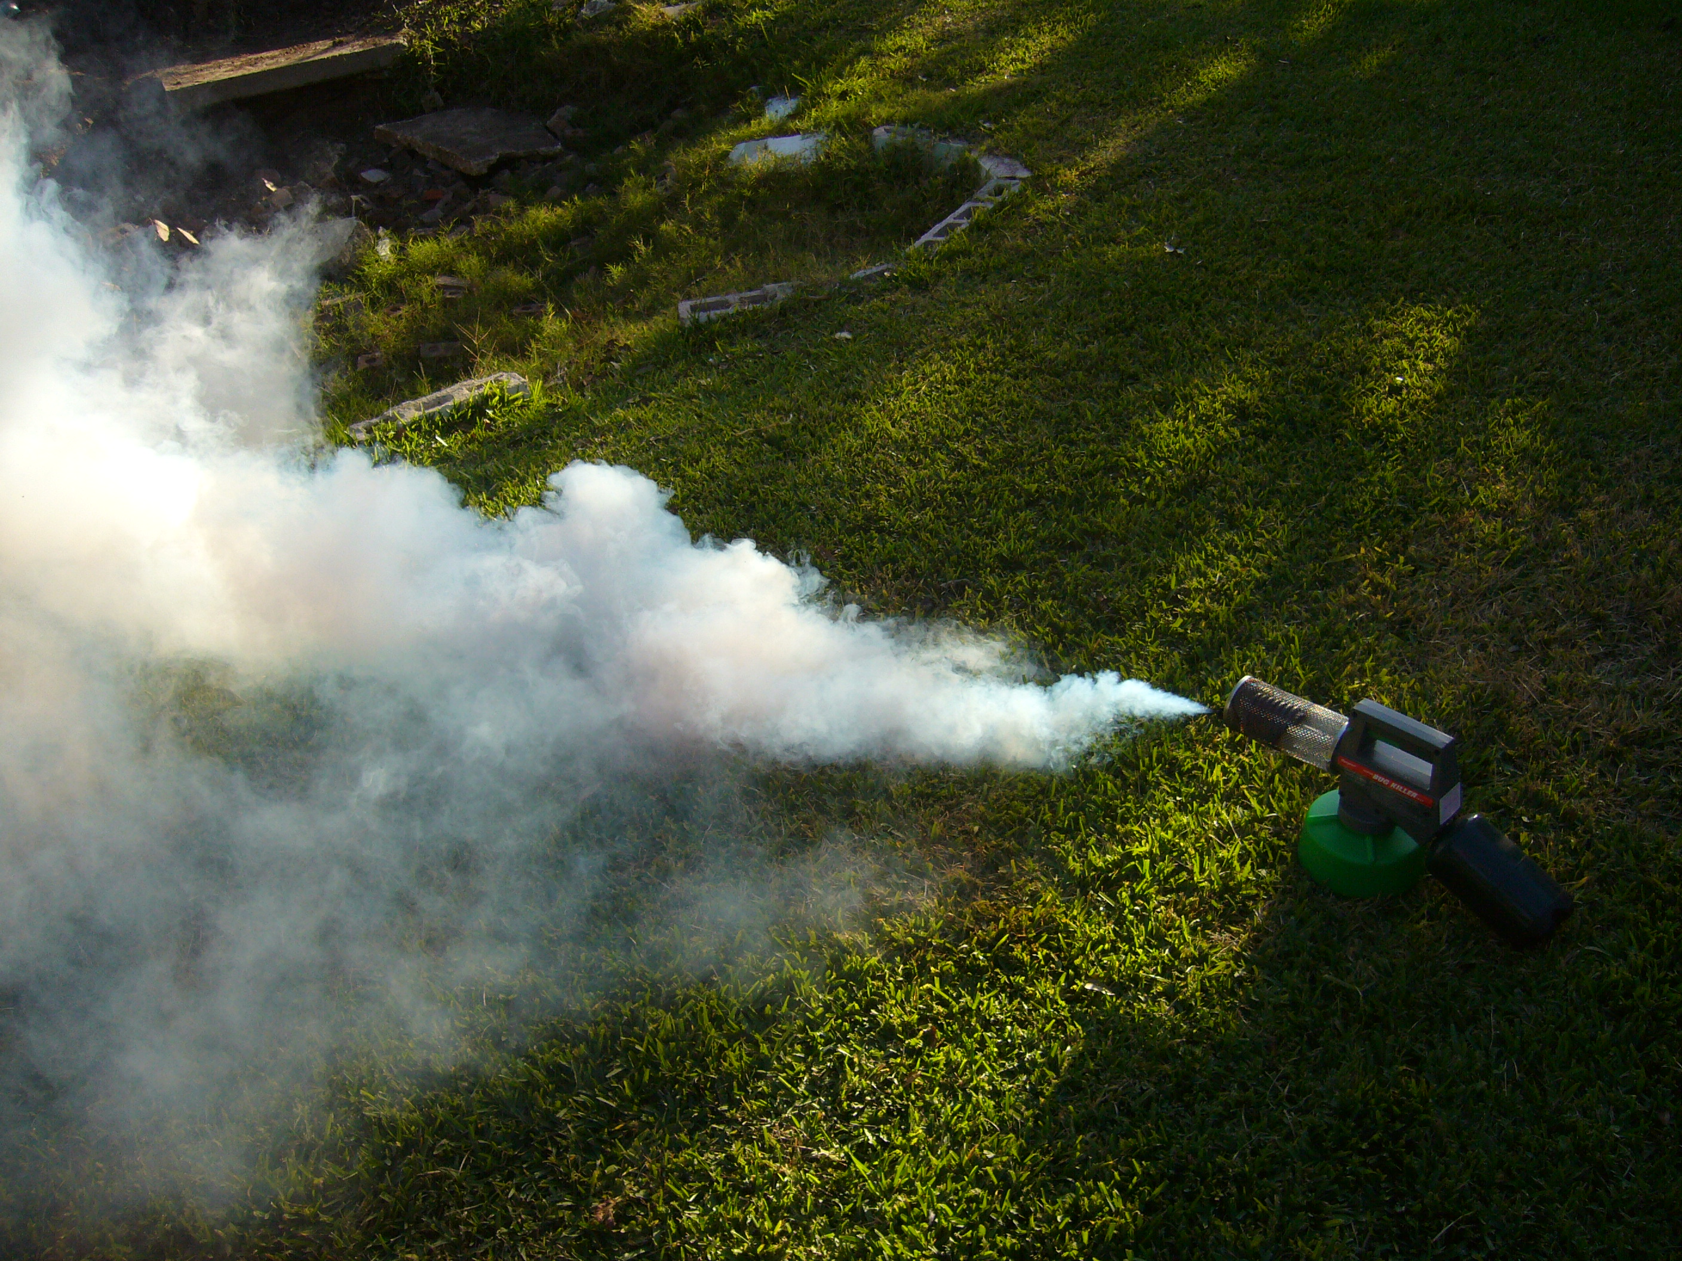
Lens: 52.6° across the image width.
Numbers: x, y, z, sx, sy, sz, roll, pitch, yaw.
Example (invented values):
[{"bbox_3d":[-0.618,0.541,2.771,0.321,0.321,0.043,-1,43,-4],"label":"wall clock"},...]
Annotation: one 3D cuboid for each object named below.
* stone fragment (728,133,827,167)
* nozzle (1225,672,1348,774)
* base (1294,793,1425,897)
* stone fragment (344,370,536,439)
[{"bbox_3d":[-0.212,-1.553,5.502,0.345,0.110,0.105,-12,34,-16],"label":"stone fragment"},{"bbox_3d":[0.625,0.131,2.374,0.159,0.079,0.079,25,42,35],"label":"nozzle"},{"bbox_3d":[0.733,0.286,2.367,0.178,0.085,0.178,-2,33,1],"label":"base"},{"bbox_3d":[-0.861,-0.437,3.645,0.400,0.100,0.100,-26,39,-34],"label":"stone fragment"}]

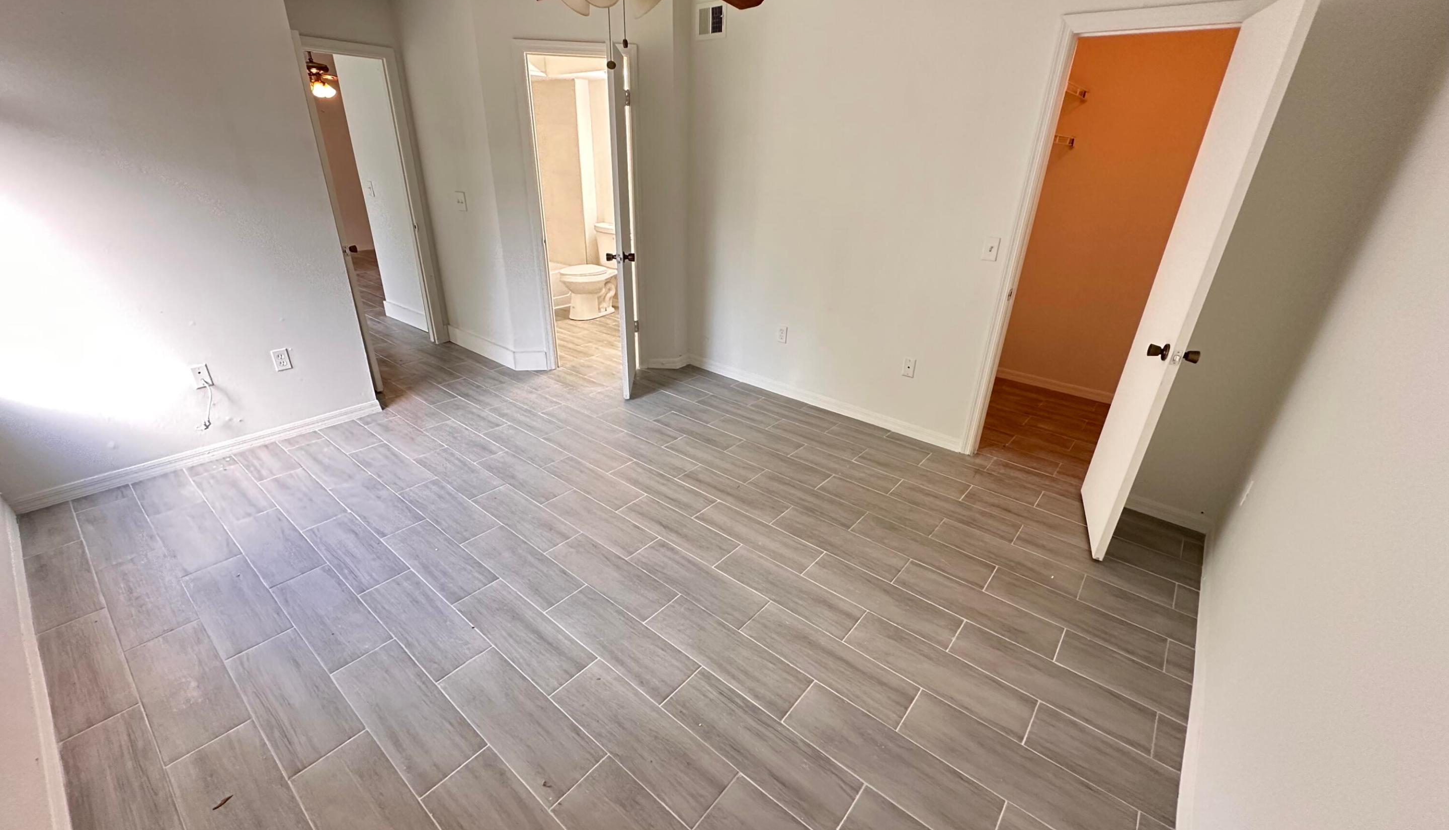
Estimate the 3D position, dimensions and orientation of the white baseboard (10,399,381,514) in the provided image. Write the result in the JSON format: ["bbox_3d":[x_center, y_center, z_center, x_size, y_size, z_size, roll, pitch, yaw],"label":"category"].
[{"bbox_3d":[-2.673,0.167,3.148,0.022,0.093,1.565,21,31,34],"label":"white baseboard"}]

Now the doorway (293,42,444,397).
[{"bbox_3d":[-2.630,-1.454,4.226,0.140,2.115,0.880,21,31,34],"label":"doorway"}]

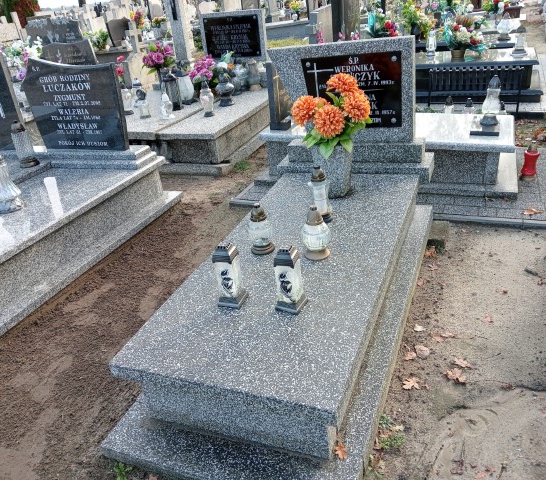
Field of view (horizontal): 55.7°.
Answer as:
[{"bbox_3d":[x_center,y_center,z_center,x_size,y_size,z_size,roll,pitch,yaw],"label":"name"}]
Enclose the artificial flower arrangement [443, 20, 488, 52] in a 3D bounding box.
[{"bbox_3d":[2.061,-2.152,5.531,0.460,0.330,0.380,4,30,22],"label":"artificial flower arrangement"}]

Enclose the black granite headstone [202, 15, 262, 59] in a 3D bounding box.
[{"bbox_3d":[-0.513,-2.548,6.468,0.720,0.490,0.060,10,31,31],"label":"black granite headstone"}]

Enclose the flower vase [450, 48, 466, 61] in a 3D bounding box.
[{"bbox_3d":[2.238,-2.260,6.224,0.170,0.130,0.170,4,29,22],"label":"flower vase"}]

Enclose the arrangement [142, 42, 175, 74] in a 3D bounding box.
[{"bbox_3d":[-1.336,-2.148,6.079,0.310,0.360,0.280,4,29,22],"label":"arrangement"}]

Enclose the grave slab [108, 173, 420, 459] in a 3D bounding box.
[{"bbox_3d":[0.143,0.165,2.367,0.799,0.296,1.740,4,30,22],"label":"grave slab"}]

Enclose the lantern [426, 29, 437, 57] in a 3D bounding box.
[{"bbox_3d":[2.005,-2.500,6.545,0.120,0.323,0.120,4,29,22],"label":"lantern"}]

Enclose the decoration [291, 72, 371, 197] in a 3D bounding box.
[{"bbox_3d":[0.310,-0.499,2.620,0.385,0.590,0.330,4,30,22],"label":"decoration"}]

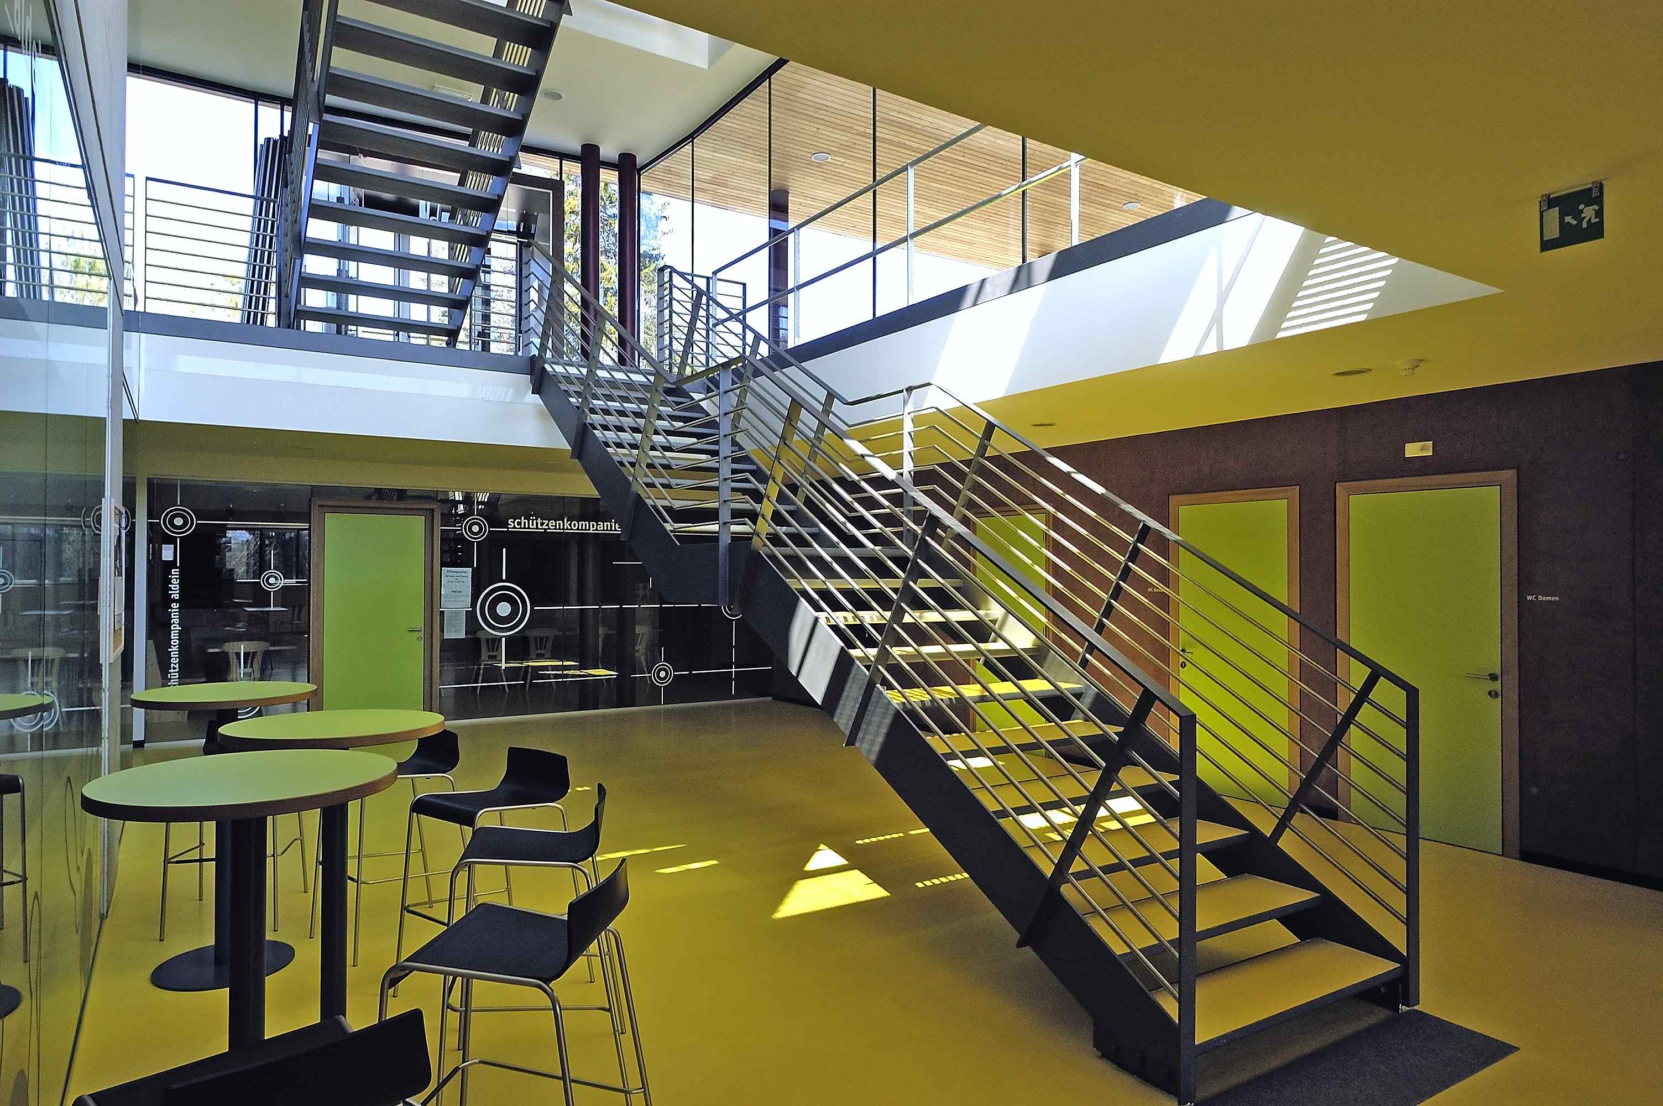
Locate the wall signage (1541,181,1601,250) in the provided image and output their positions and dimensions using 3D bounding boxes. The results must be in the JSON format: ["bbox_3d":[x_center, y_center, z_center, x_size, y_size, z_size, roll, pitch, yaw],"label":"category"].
[{"bbox_3d":[2.041,-0.922,2.669,0.012,0.152,0.149,0,-1,-32],"label":"wall signage"}]

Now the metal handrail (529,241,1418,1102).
[{"bbox_3d":[-0.240,-0.528,6.199,1.350,4.517,6.949,0,-1,-33],"label":"metal handrail"}]

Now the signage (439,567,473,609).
[{"bbox_3d":[-3.942,0.372,10.203,0.292,0.415,0.010,0,-1,-31],"label":"signage"}]

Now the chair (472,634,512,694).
[{"bbox_3d":[-4.429,1.395,12.600,0.450,0.810,0.480,0,-1,-31],"label":"chair"}]

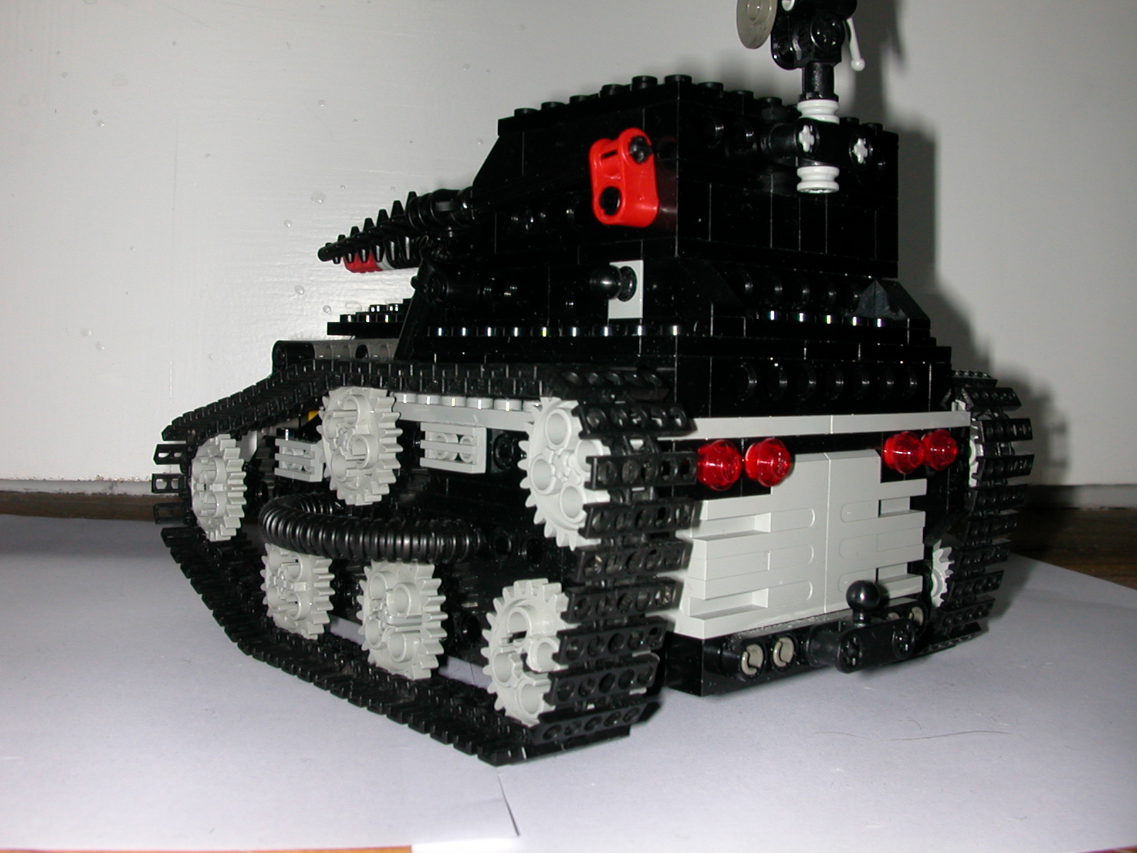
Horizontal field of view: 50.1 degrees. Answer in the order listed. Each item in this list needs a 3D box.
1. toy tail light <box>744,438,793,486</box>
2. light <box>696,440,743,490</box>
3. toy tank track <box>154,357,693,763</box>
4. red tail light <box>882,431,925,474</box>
[{"bbox_3d":[0.032,0.006,0.195,0.008,0.008,0.005,-2,4,-43],"label":"toy tail light"},{"bbox_3d":[0.024,0.006,0.187,0.008,0.008,0.005,-2,4,-43],"label":"light"},{"bbox_3d":[-0.036,0.018,0.222,0.021,0.059,0.140,-2,4,-43],"label":"toy tank track"},{"bbox_3d":[0.062,0.005,0.222,0.008,0.008,0.005,-2,4,-43],"label":"red tail light"}]

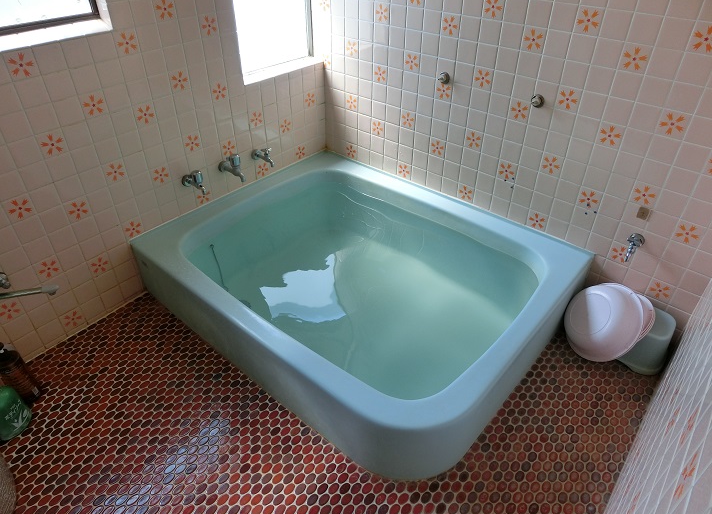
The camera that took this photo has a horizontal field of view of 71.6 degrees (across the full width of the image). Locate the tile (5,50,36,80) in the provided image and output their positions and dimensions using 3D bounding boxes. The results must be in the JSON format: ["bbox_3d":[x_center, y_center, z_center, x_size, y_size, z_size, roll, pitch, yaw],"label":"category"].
[{"bbox_3d":[-0.939,-0.537,1.385,0.010,0.075,0.075,28,45,31],"label":"tile"}]

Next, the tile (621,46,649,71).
[{"bbox_3d":[0.816,-0.578,1.445,0.075,0.075,0.010,28,45,31],"label":"tile"}]

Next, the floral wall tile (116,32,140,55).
[{"bbox_3d":[-0.730,-0.682,1.577,0.010,0.075,0.075,28,45,31],"label":"floral wall tile"}]

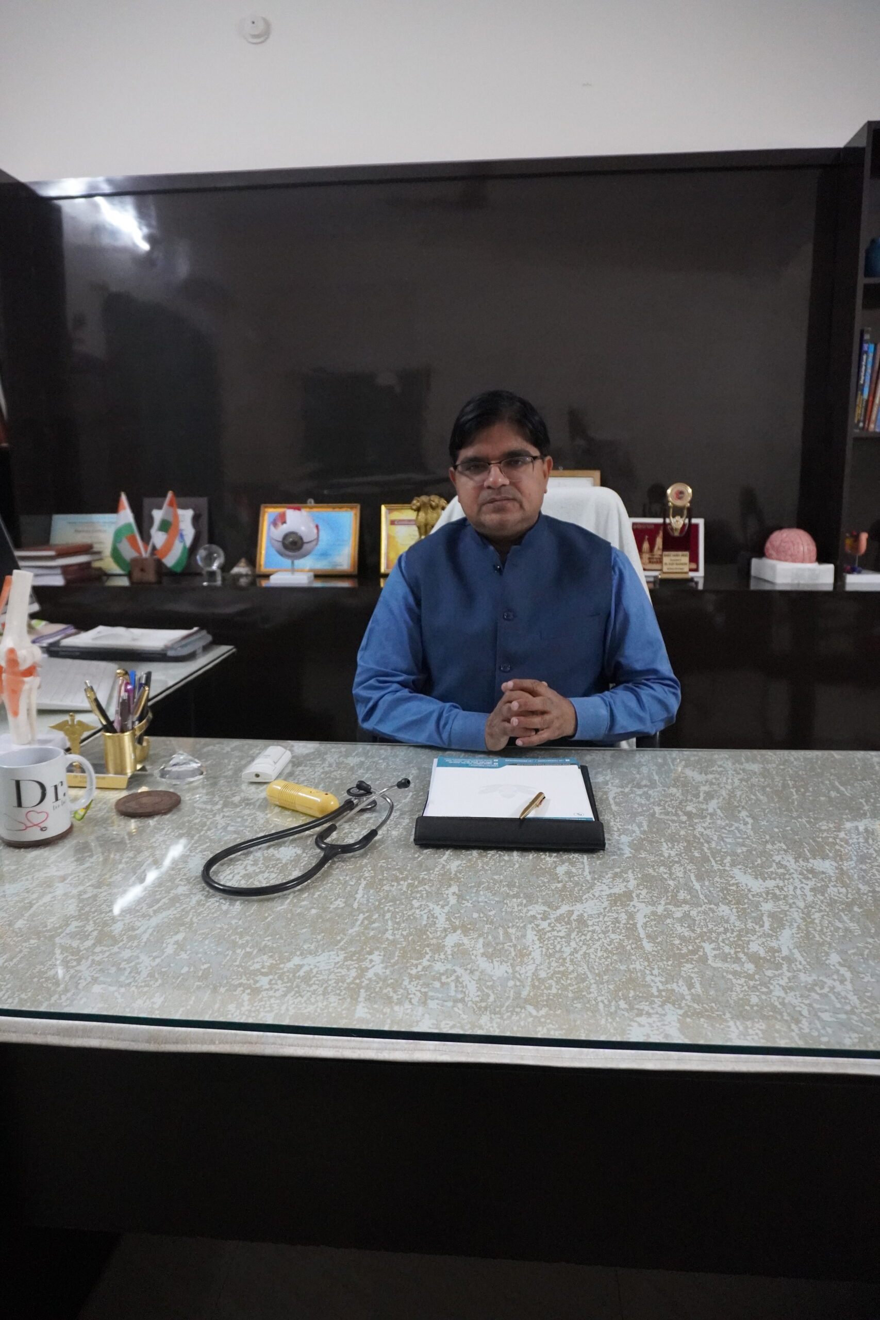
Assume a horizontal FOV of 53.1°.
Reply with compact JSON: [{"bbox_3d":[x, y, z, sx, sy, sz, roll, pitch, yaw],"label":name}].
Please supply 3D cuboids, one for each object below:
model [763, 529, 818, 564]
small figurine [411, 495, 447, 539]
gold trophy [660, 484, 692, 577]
[{"bbox_3d":[1.053,-0.339,2.628,0.150,0.104,0.165,0,12,5],"label":"model"},{"bbox_3d":[-0.033,-0.371,2.672,0.112,0.255,0.105,0,12,5],"label":"small figurine"},{"bbox_3d":[0.724,-0.395,2.685,0.093,0.290,0.065,0,12,5],"label":"gold trophy"}]

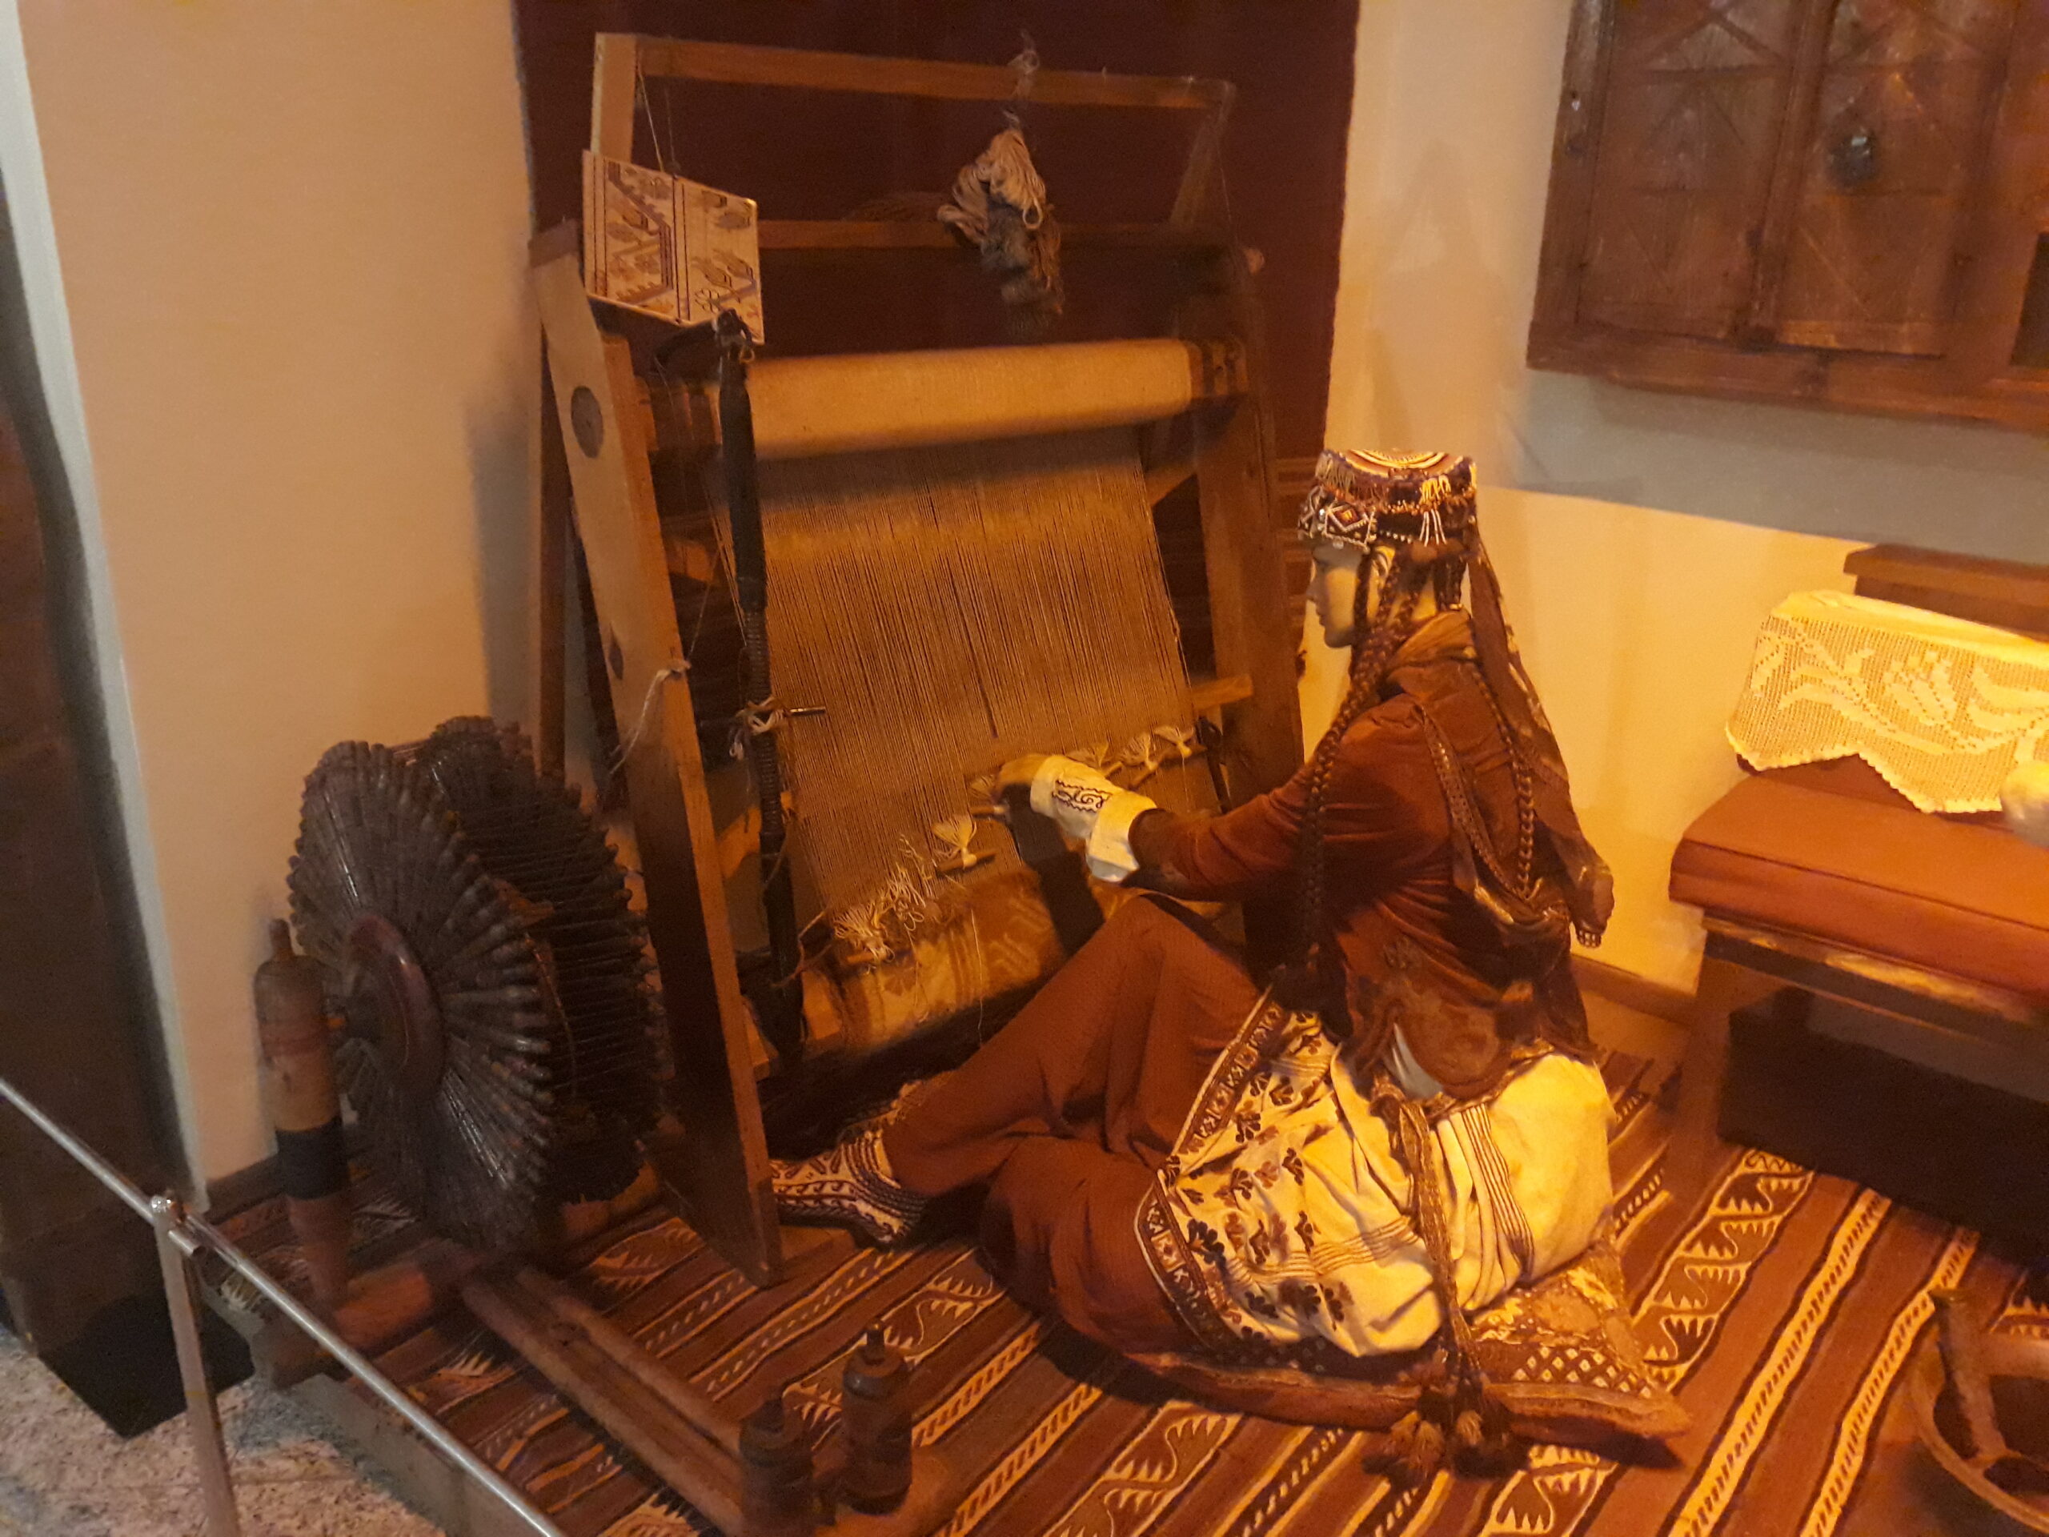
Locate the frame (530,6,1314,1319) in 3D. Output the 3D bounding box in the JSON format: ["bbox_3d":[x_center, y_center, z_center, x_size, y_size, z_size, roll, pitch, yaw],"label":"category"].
[{"bbox_3d":[-0.105,-0.215,2.211,1.010,1.391,0.629,-14,24,-36],"label":"frame"}]

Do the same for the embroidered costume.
[{"bbox_3d":[0.200,0.118,1.866,1.004,0.992,0.520,9,20,22],"label":"embroidered costume"}]

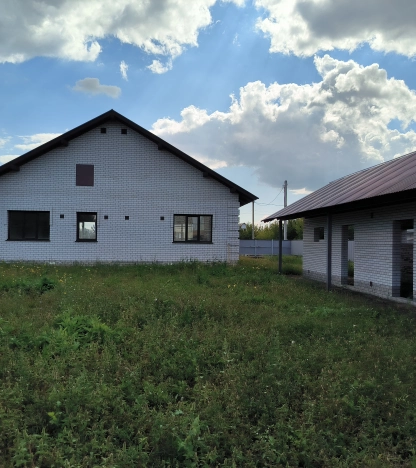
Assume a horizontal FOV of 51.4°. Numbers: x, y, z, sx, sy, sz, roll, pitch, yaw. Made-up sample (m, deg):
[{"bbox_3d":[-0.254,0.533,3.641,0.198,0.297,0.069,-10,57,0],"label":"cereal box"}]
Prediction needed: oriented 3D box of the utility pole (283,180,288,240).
[{"bbox_3d":[9.372,-1.909,52.425,0.330,9.170,0.330,1,-1,-7],"label":"utility pole"}]

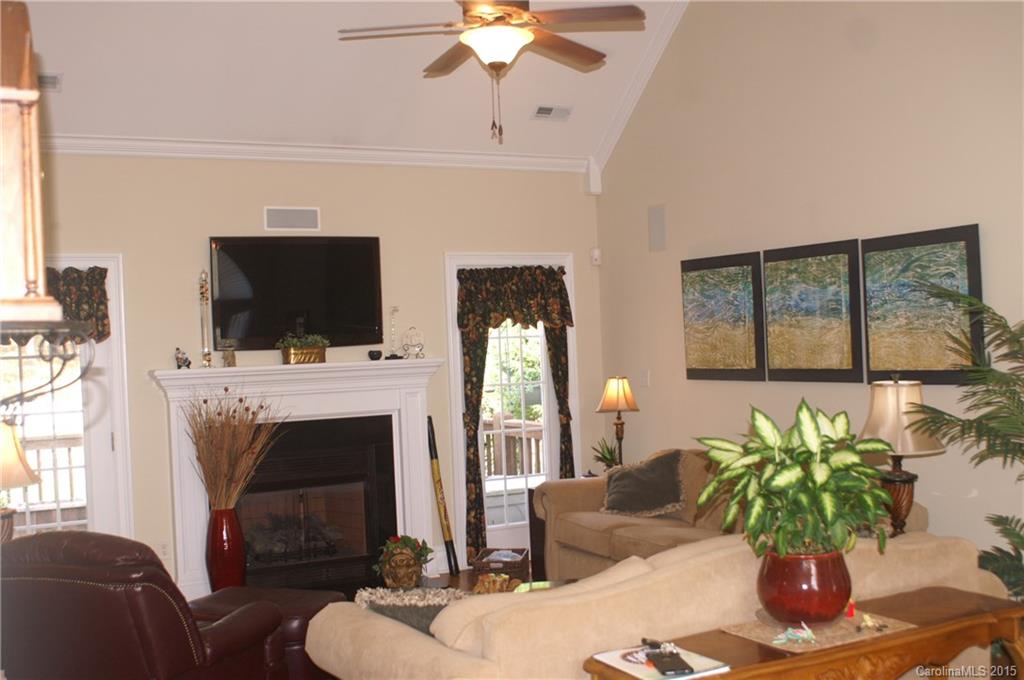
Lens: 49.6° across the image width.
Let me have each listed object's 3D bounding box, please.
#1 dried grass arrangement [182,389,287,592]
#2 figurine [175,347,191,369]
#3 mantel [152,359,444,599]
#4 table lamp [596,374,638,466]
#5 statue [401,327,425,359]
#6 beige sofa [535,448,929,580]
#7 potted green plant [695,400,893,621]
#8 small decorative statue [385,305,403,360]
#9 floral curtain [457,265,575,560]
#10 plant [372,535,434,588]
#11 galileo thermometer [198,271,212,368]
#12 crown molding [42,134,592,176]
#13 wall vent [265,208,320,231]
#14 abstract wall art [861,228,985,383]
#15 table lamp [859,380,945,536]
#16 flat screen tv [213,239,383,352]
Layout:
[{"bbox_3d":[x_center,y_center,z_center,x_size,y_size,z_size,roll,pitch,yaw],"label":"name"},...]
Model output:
[{"bbox_3d":[-1.635,0.935,6.514,0.580,1.320,0.520,-2,0,-26],"label":"dried grass arrangement"},{"bbox_3d":[-1.945,0.106,6.543,0.080,0.138,0.075,-2,0,-21],"label":"figurine"},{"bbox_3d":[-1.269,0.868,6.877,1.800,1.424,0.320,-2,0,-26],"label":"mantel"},{"bbox_3d":[0.707,0.589,7.432,0.290,0.700,0.290,-2,0,0],"label":"table lamp"},{"bbox_3d":[-0.646,0.016,7.199,0.150,0.213,0.090,-2,0,-26],"label":"statue"},{"bbox_3d":[1.078,1.068,6.021,0.930,0.870,2.380,-2,0,-26],"label":"beige sofa"},{"bbox_3d":[0.810,0.470,3.170,0.540,0.635,0.510,-2,0,-26],"label":"potted green plant"},{"bbox_3d":[-0.762,-0.045,7.126,0.098,0.340,0.085,-2,0,-26],"label":"small decorative statue"},{"bbox_3d":[0.048,0.484,7.540,0.840,1.960,0.120,-2,0,-26],"label":"floral curtain"},{"bbox_3d":[-0.658,1.375,6.851,0.330,0.340,0.280,-2,0,-18],"label":"plant"},{"bbox_3d":[-1.830,-0.126,6.617,0.060,0.590,0.060,-2,0,-26],"label":"galileo thermometer"},{"bbox_3d":[-1.116,-1.171,7.065,3.700,0.090,0.080,-2,0,-26],"label":"crown molding"},{"bbox_3d":[-1.373,-0.760,6.967,0.352,0.145,0.025,-2,0,-26],"label":"wall vent"},{"bbox_3d":[1.923,-0.150,5.216,0.035,0.712,0.710,-2,0,-26],"label":"abstract wall art"},{"bbox_3d":[1.631,0.500,4.688,0.370,0.720,0.370,-2,0,-26],"label":"table lamp"},{"bbox_3d":[-1.340,-0.294,6.946,1.075,0.690,0.080,-2,0,-26],"label":"flat screen tv"}]

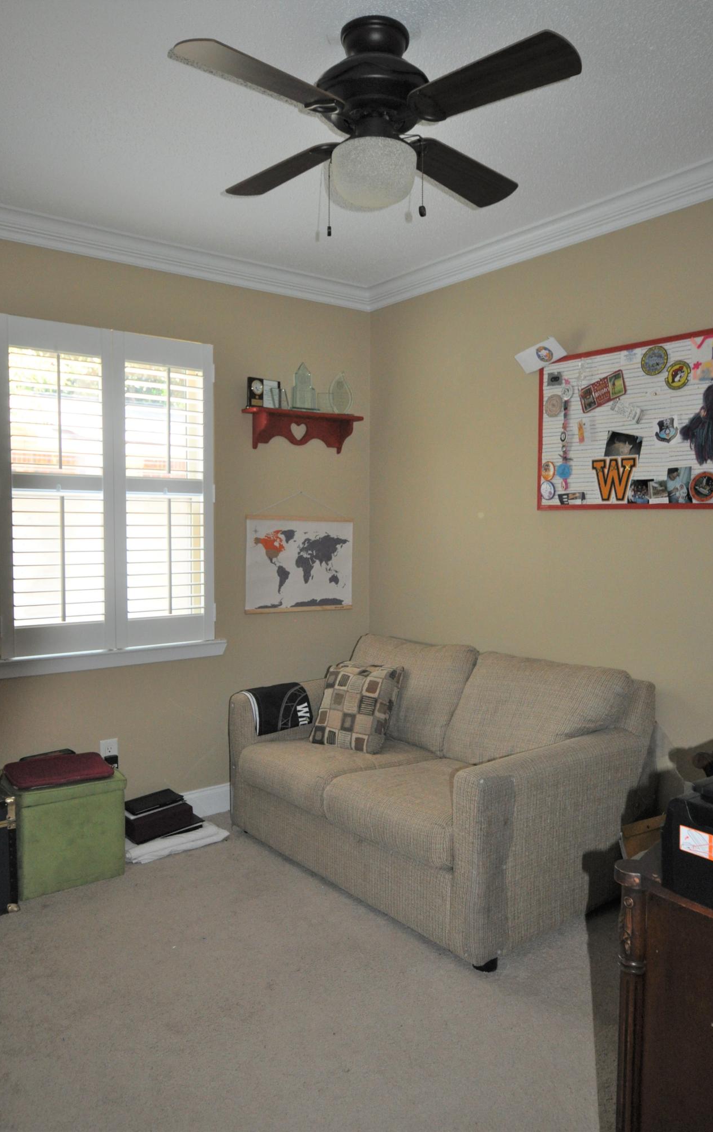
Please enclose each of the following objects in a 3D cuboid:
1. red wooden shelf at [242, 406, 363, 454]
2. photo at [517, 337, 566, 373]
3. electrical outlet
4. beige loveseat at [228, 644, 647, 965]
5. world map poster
[{"bbox_3d":[-0.236,-0.612,3.598,0.565,0.170,0.150,-3,5,-36],"label":"red wooden shelf"},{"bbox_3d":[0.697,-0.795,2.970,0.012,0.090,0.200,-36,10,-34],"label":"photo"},{"bbox_3d":[-1.013,0.770,3.219,0.073,0.118,0.012,-3,5,-36],"label":"electrical outlet"},{"bbox_3d":[0.253,0.744,3.032,0.810,0.830,1.435,-3,5,-39],"label":"beige loveseat"},{"bbox_3d":[-0.257,-0.002,3.712,0.595,0.437,0.015,0,4,-36],"label":"world map poster"}]

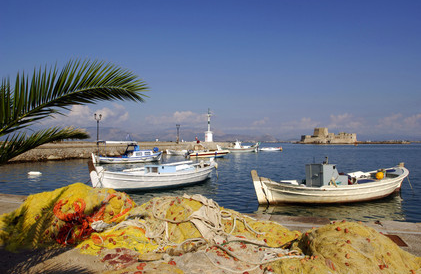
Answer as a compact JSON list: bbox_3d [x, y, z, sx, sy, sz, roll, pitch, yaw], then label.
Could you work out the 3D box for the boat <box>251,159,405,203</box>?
[{"bbox_3d":[4.815,1.631,11.107,7.000,1.550,2.200,0,-1,-20],"label":"boat"}]

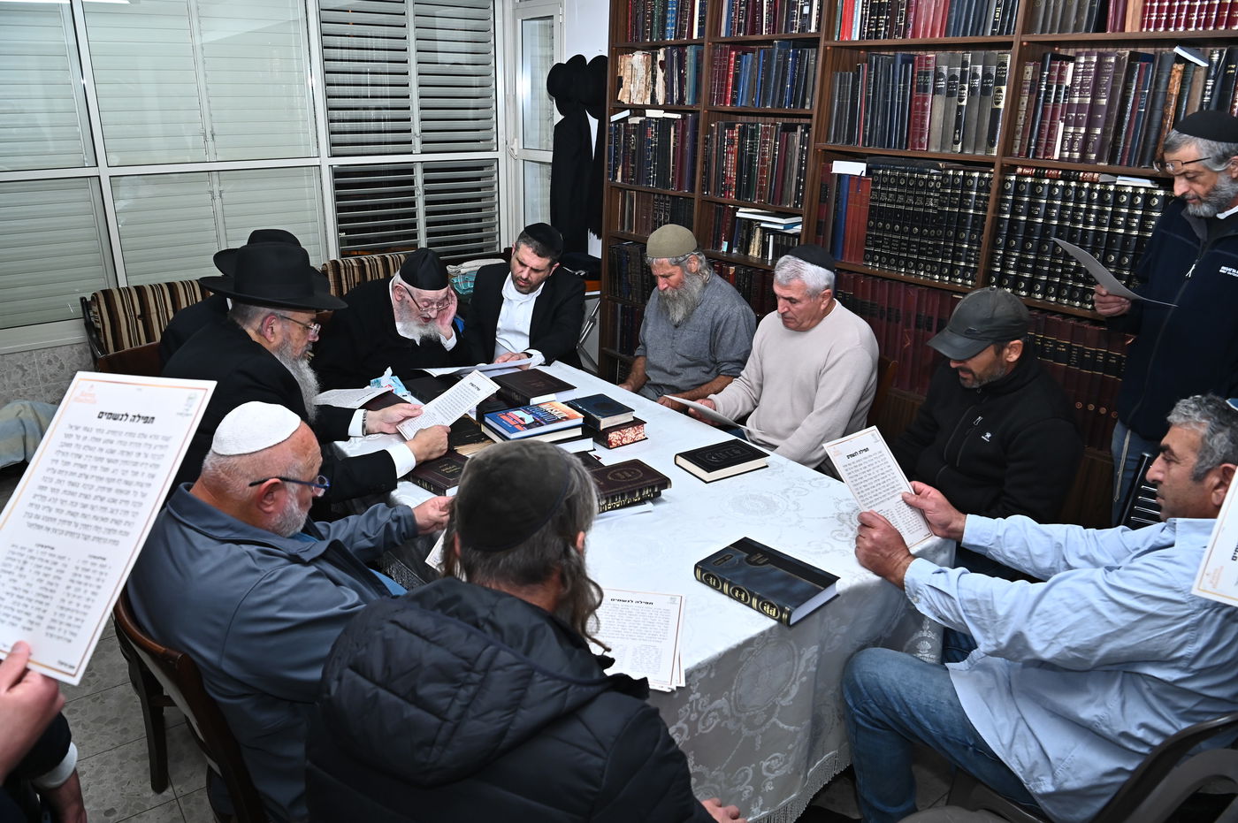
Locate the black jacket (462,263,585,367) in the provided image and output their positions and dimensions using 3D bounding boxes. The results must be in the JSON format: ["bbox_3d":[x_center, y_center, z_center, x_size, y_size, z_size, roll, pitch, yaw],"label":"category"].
[{"bbox_3d":[-0.359,-0.297,3.386,0.530,0.650,0.440,-2,20,-9],"label":"black jacket"}]

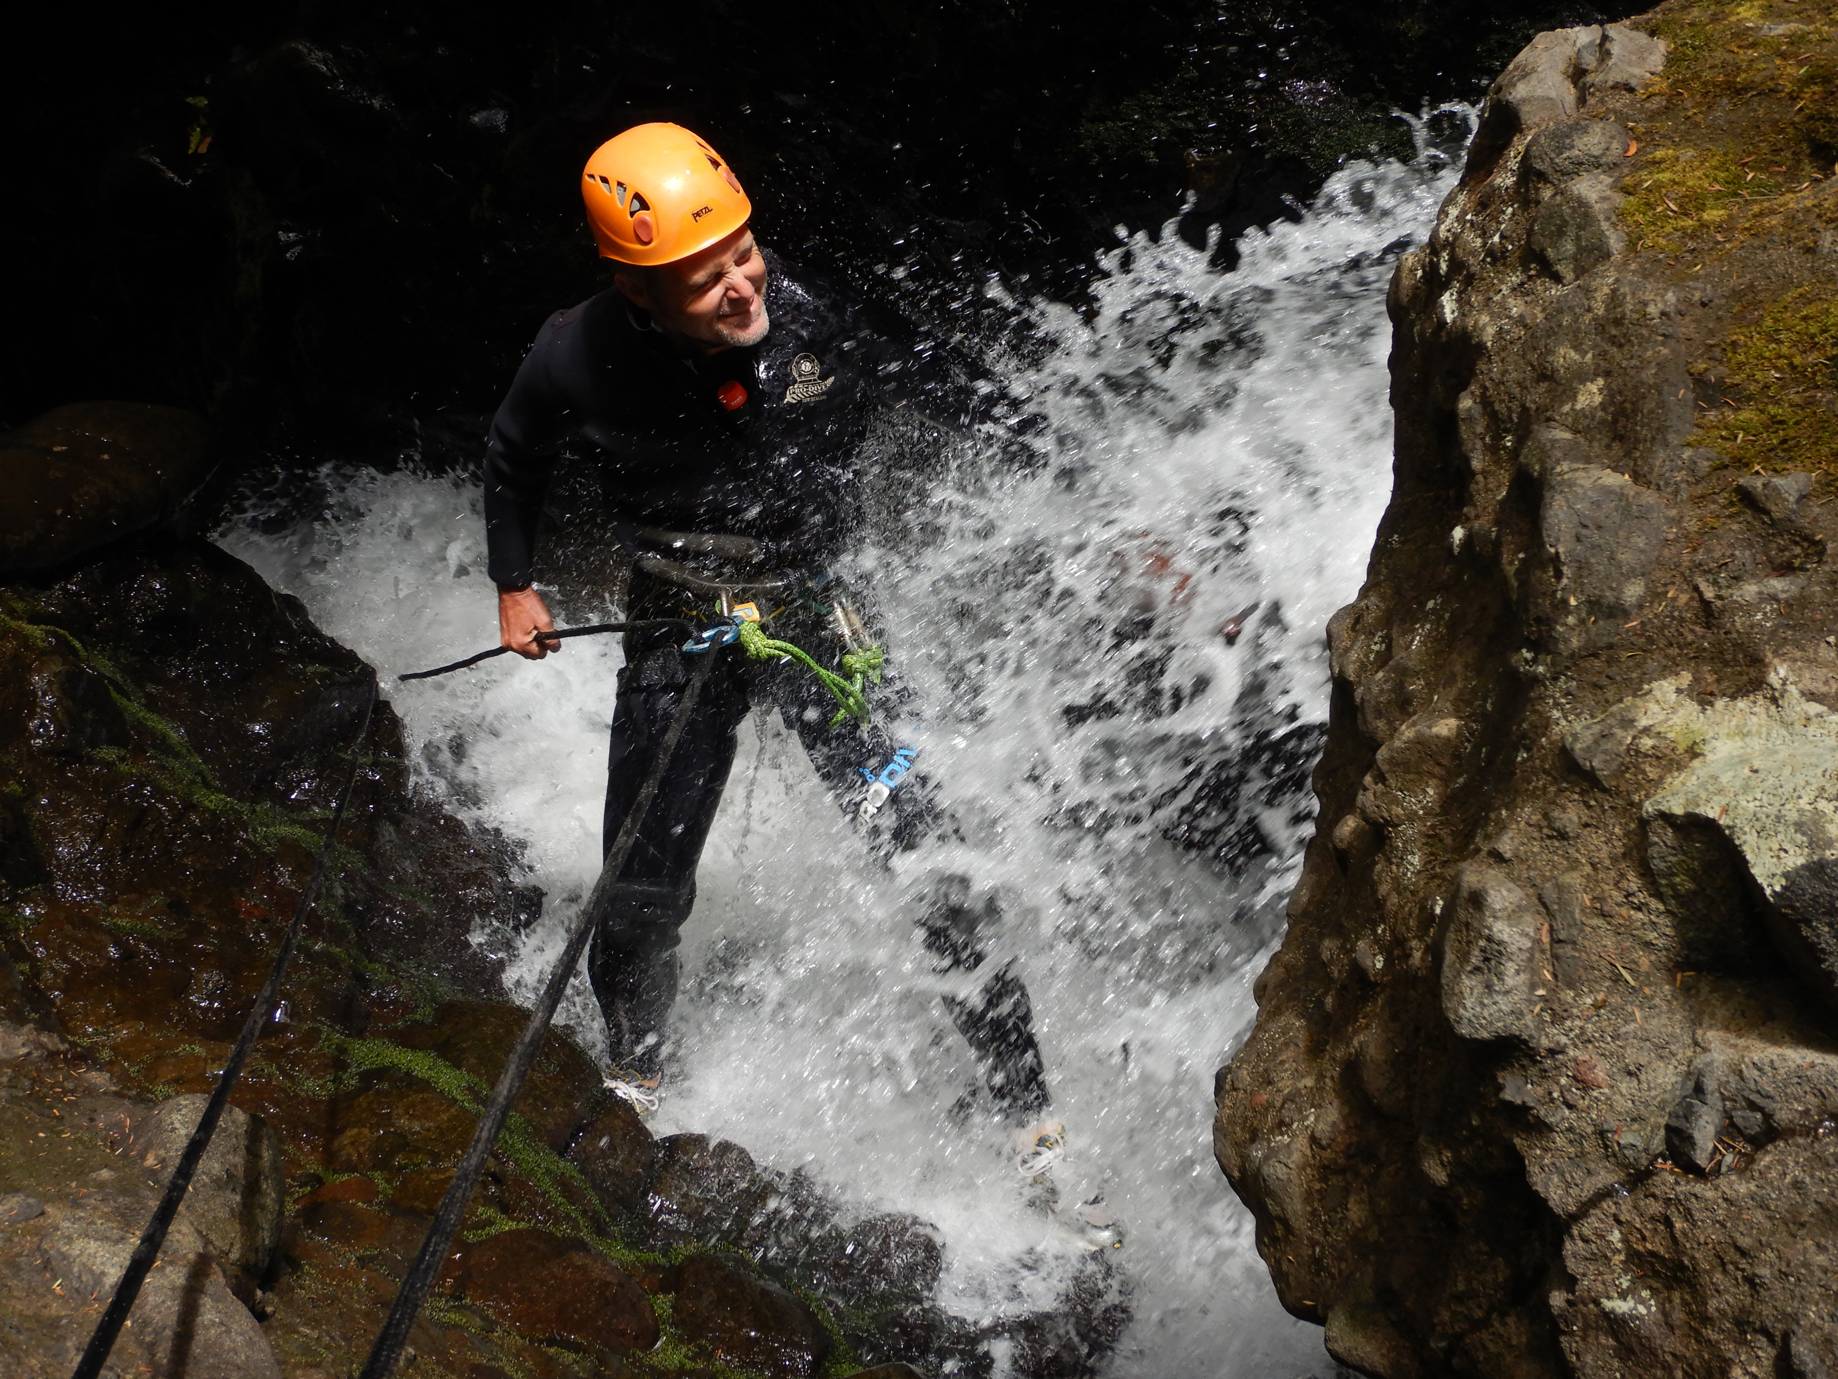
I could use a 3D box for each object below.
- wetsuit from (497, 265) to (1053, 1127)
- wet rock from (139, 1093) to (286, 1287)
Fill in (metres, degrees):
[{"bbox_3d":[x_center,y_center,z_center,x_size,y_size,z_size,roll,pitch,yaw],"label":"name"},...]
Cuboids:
[{"bbox_3d":[-0.150,0.050,3.500,0.860,1.450,0.460,-14,33,-11],"label":"wetsuit"},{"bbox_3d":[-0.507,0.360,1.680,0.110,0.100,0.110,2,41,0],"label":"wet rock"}]

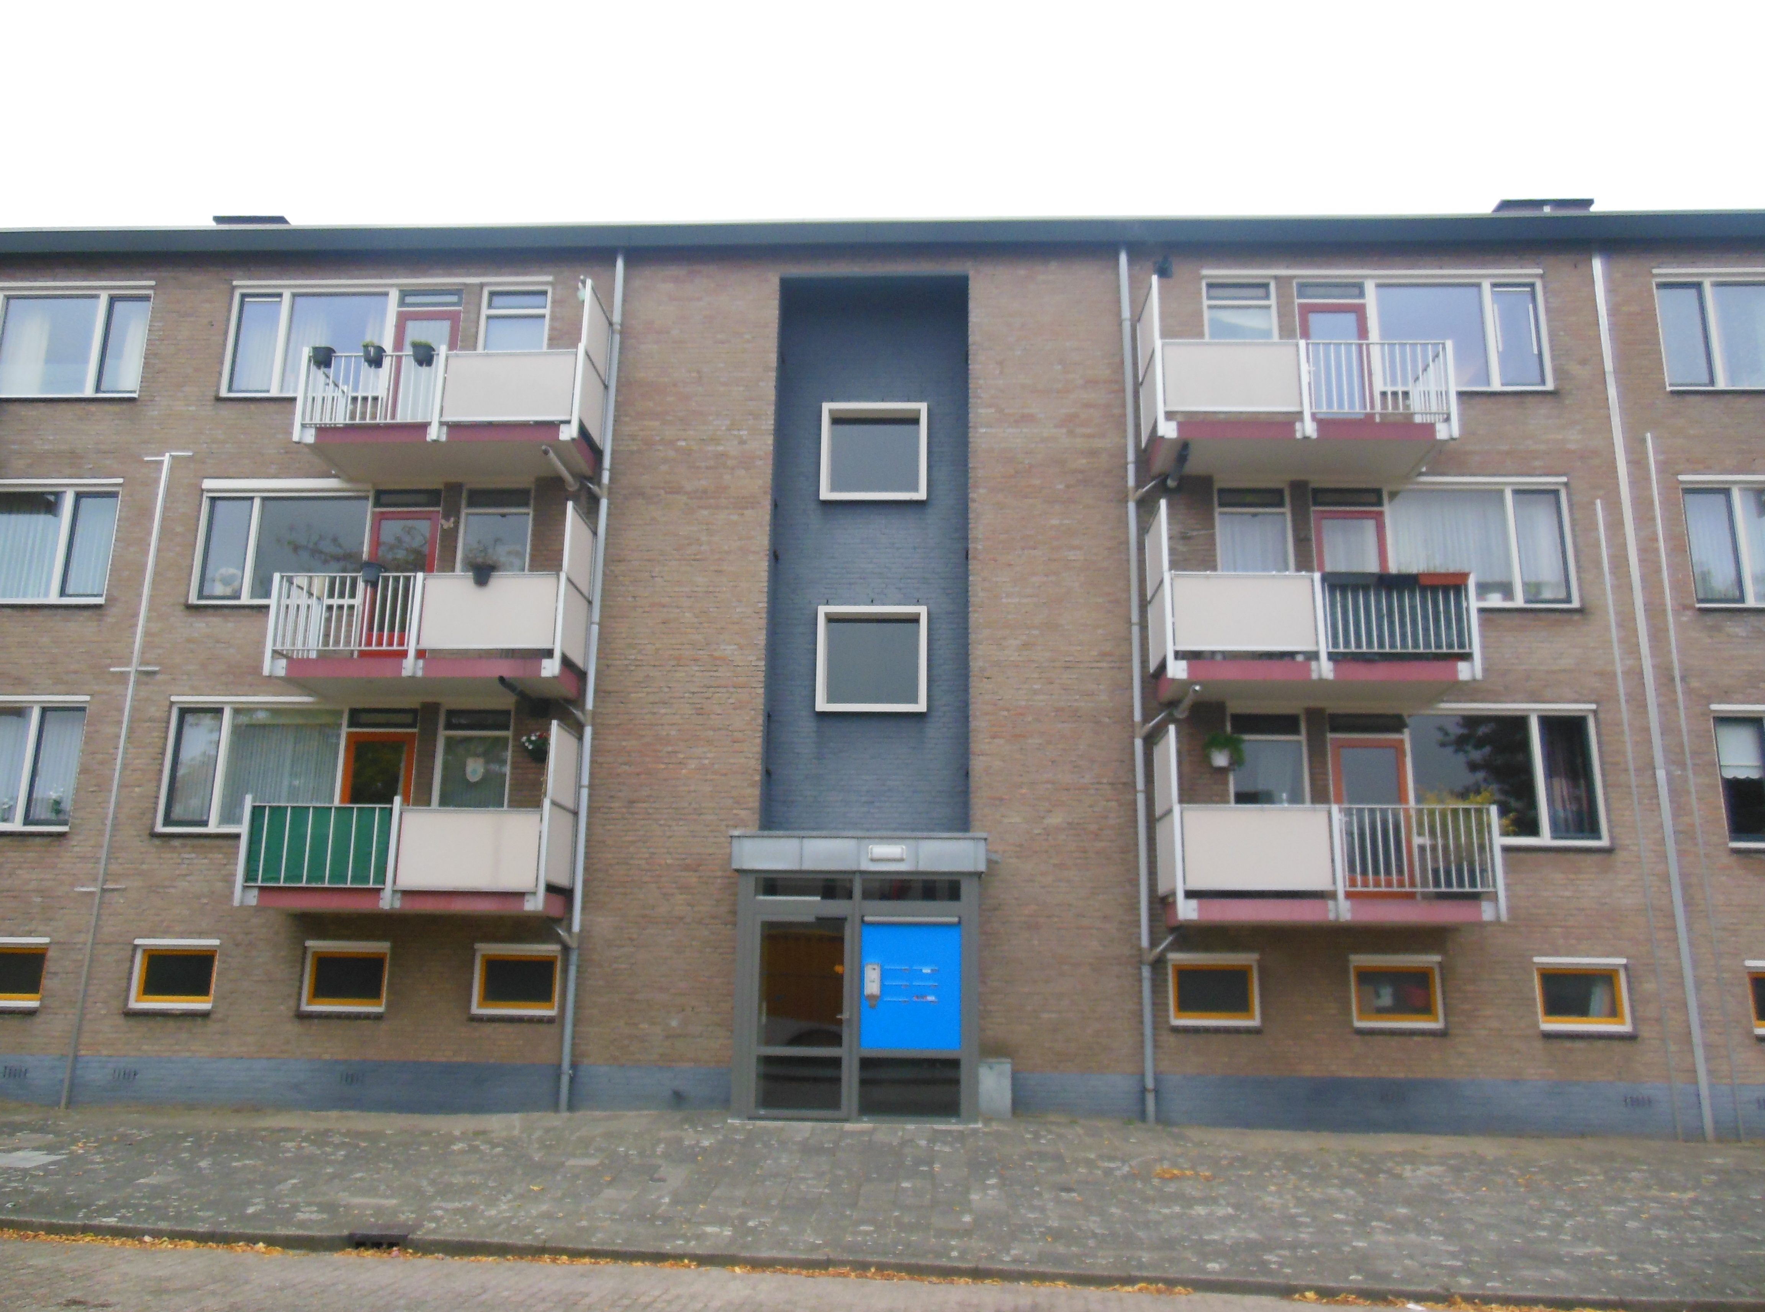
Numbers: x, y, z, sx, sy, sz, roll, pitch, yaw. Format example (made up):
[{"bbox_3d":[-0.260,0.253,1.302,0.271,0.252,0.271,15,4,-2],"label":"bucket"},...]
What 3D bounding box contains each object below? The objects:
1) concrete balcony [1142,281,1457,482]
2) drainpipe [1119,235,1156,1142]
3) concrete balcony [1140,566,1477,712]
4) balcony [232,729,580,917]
[{"bbox_3d":[4.642,-3.155,14.561,3.240,1.920,1.260,0,-13,2],"label":"concrete balcony"},{"bbox_3d":[2.870,-0.058,14.437,0.079,10.156,0.090,0,-13,2],"label":"drainpipe"},{"bbox_3d":[4.601,-0.184,13.874,3.240,1.170,1.260,0,-13,2],"label":"concrete balcony"},{"bbox_3d":[-5.007,1.771,13.824,3.240,1.950,1.260,0,-13,2],"label":"balcony"}]

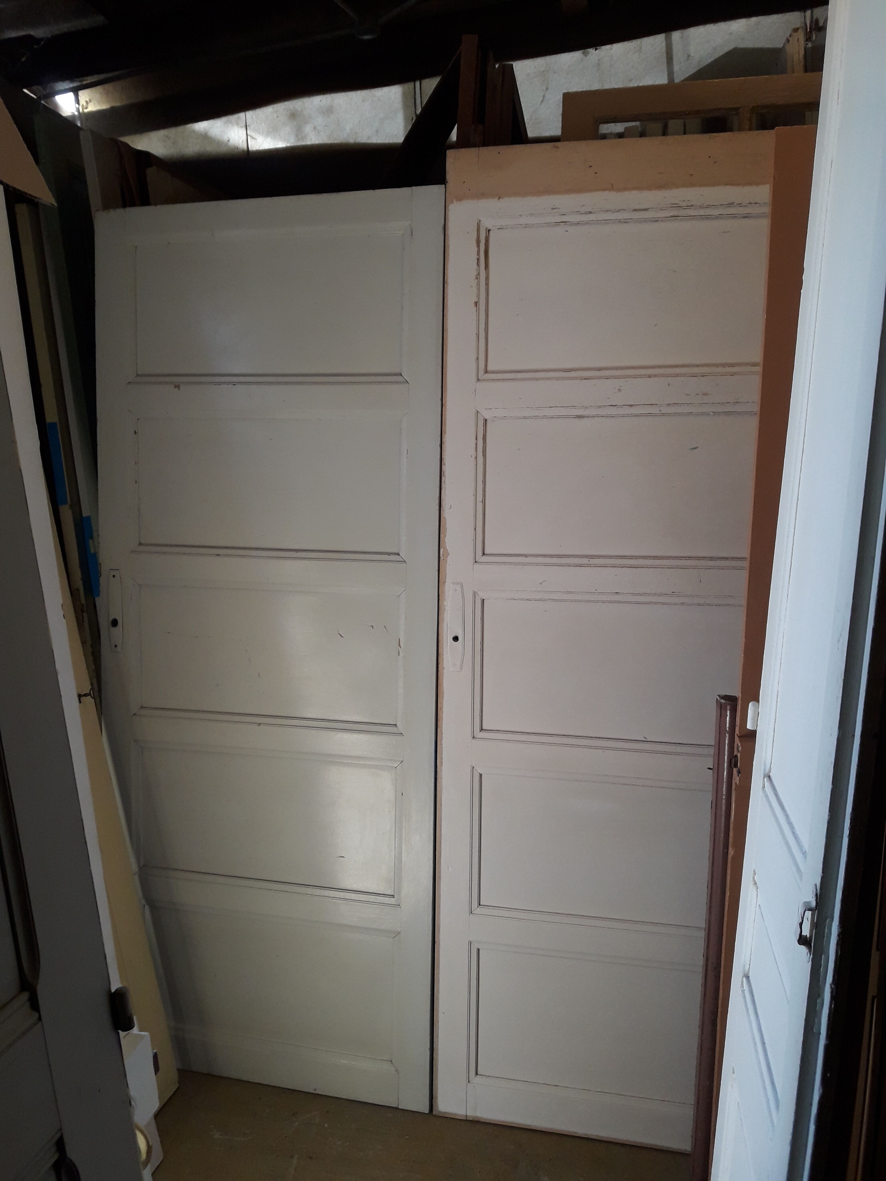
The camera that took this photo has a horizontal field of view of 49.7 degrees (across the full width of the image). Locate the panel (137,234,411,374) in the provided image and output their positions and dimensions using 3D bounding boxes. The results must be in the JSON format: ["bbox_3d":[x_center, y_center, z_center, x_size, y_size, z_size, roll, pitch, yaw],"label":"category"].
[{"bbox_3d":[-0.390,-0.623,2.115,0.638,0.299,0.022,2,6,14],"label":"panel"}]

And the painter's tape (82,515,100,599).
[{"bbox_3d":[-0.880,-0.084,2.400,0.024,0.204,0.012,-3,9,14],"label":"painter's tape"}]

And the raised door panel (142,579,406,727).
[{"bbox_3d":[-0.404,0.144,2.188,0.638,0.299,0.022,2,6,14],"label":"raised door panel"}]

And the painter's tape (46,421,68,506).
[{"bbox_3d":[-0.927,-0.304,2.300,0.025,0.198,0.012,-2,9,14],"label":"painter's tape"}]

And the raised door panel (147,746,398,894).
[{"bbox_3d":[-0.411,0.531,2.225,0.638,0.301,0.022,2,6,14],"label":"raised door panel"}]

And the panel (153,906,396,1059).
[{"bbox_3d":[-0.419,0.920,2.263,0.638,0.300,0.022,2,6,14],"label":"panel"}]

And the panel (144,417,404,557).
[{"bbox_3d":[-0.397,-0.237,2.152,0.638,0.299,0.022,2,6,14],"label":"panel"}]

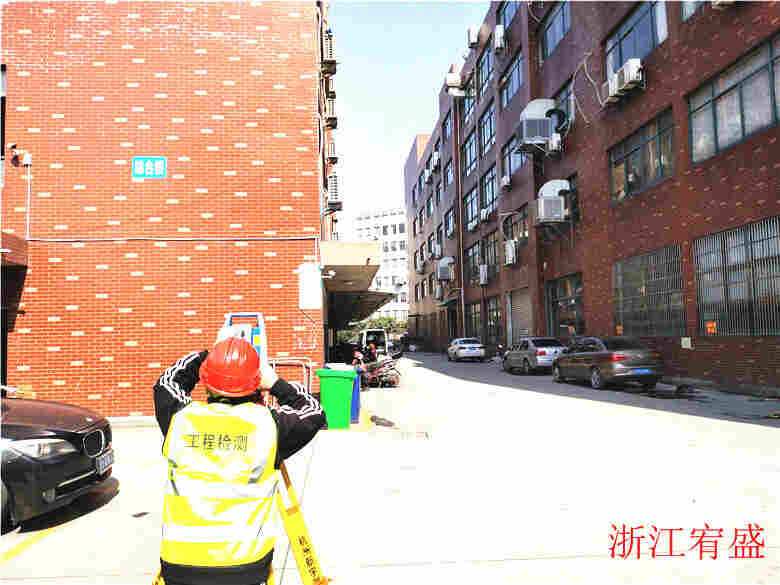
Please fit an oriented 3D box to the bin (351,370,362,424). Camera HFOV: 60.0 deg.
[{"bbox_3d":[-0.904,1.986,13.064,0.730,1.060,0.580,-1,-4,-4],"label":"bin"}]

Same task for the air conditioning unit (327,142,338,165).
[{"bbox_3d":[-2.228,-5.385,26.262,0.310,0.630,0.800,-1,-4,-4],"label":"air conditioning unit"}]

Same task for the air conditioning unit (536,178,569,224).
[{"bbox_3d":[7.159,-4.078,29.965,1.250,1.700,1.100,-1,-4,-4],"label":"air conditioning unit"}]

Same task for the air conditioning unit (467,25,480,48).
[{"bbox_3d":[5.557,-17.073,45.350,0.750,1.200,0.900,-1,-4,-4],"label":"air conditioning unit"}]

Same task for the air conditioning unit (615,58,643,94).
[{"bbox_3d":[7.969,-7.217,22.528,0.350,0.680,0.880,-1,-4,-4],"label":"air conditioning unit"}]

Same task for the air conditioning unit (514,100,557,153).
[{"bbox_3d":[6.717,-7.768,30.888,1.350,1.850,1.150,-1,-4,-4],"label":"air conditioning unit"}]

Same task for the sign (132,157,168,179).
[{"bbox_3d":[-4.558,-2.369,12.812,0.640,0.405,0.030,-1,-4,-4],"label":"sign"}]

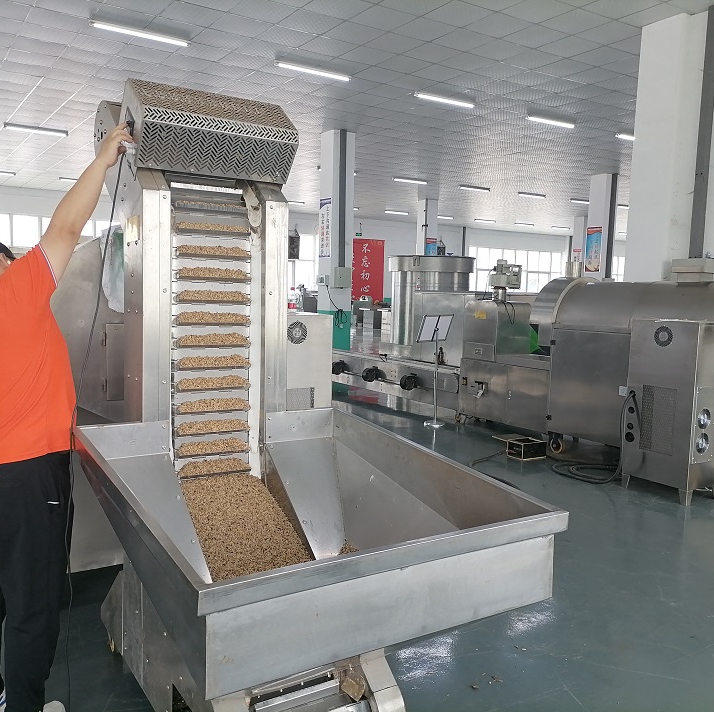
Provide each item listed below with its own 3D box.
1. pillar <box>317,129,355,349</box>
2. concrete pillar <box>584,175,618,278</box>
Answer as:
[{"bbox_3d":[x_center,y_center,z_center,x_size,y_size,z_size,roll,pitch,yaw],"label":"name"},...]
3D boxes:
[{"bbox_3d":[-0.434,-2.175,14.380,0.510,4.510,0.510,-2,7,-33],"label":"pillar"},{"bbox_3d":[6.302,-2.391,18.536,0.510,4.510,0.510,-2,7,-33],"label":"concrete pillar"}]

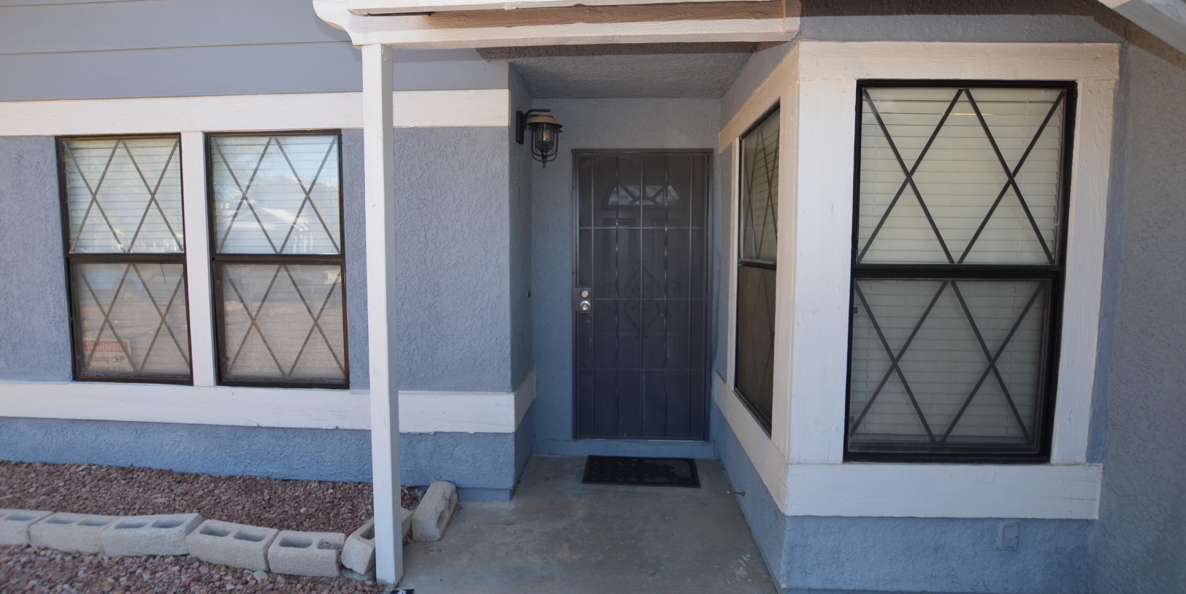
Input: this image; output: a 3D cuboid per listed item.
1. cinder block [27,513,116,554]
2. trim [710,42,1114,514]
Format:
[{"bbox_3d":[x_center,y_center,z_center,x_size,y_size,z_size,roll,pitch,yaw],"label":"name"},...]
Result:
[{"bbox_3d":[-2.726,1.252,2.615,0.394,0.145,0.115,1,7,4],"label":"cinder block"},{"bbox_3d":[1.454,-0.092,2.716,1.220,1.900,1.560,0,4,4],"label":"trim"}]

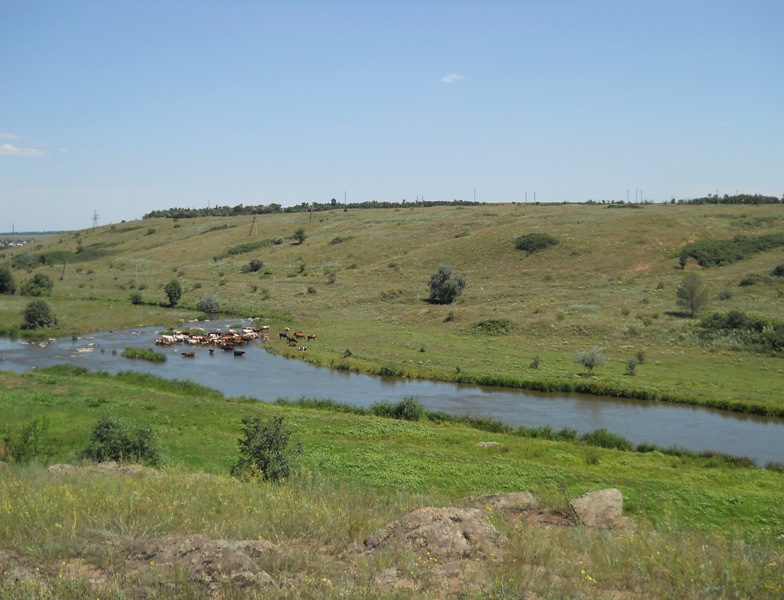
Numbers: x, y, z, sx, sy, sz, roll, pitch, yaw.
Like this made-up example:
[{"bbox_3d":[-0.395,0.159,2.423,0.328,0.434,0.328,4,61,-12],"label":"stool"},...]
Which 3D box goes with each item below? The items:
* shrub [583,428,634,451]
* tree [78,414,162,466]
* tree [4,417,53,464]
[{"bbox_3d":[20.565,13.251,90.000,4.700,1.950,3.200,1,4,13],"label":"shrub"},{"bbox_3d":[-8.310,4.331,29.000,2.500,1.700,2.000,-1,4,-16],"label":"tree"},{"bbox_3d":[-11.509,4.480,30.000,1.500,1.600,1.300,-2,4,-21],"label":"tree"}]

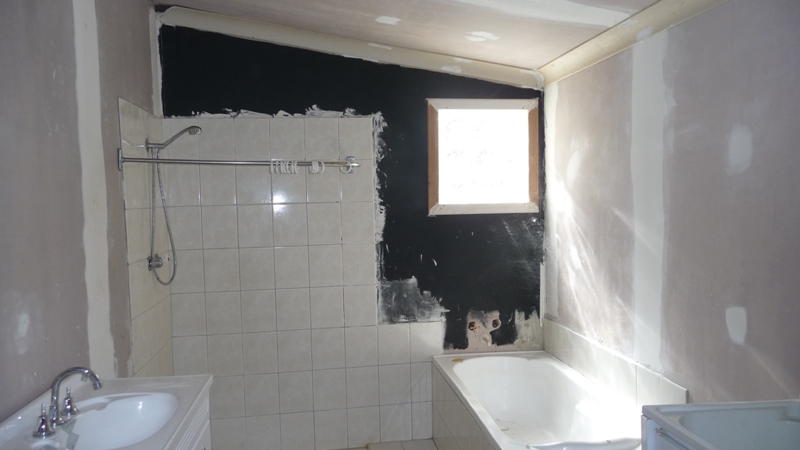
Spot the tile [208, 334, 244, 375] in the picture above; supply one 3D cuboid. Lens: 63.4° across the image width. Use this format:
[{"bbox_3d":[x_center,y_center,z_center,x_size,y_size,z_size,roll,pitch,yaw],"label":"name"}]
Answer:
[{"bbox_3d":[-1.018,0.763,3.781,0.200,0.250,0.010,-2,3,-10],"label":"tile"}]

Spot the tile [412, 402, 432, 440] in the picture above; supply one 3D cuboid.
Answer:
[{"bbox_3d":[0.146,1.211,3.989,0.132,0.225,0.010,-2,3,-8],"label":"tile"}]

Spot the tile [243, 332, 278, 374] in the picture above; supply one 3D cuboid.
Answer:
[{"bbox_3d":[-0.825,0.757,3.833,0.200,0.250,0.010,-2,3,-8],"label":"tile"}]

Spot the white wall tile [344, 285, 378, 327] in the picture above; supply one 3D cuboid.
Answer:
[{"bbox_3d":[-0.237,0.489,3.905,0.200,0.250,0.010,-2,3,-8],"label":"white wall tile"}]

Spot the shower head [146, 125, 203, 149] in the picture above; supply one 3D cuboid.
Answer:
[{"bbox_3d":[-1.157,-0.448,3.333,0.270,0.120,0.070,-2,3,-8],"label":"shower head"}]

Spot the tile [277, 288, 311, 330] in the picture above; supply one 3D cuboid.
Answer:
[{"bbox_3d":[-0.633,0.501,3.847,0.200,0.250,0.010,-2,3,-8],"label":"tile"}]

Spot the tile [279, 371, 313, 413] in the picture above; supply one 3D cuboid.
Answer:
[{"bbox_3d":[-0.621,1.000,3.876,0.200,0.250,0.010,-2,3,-8],"label":"tile"}]

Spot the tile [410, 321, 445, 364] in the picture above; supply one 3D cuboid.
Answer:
[{"bbox_3d":[0.164,0.726,3.978,0.200,0.250,0.010,-2,3,-8],"label":"tile"}]

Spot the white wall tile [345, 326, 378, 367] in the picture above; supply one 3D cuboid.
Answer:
[{"bbox_3d":[-0.231,0.738,3.920,0.200,0.250,0.010,-2,3,-8],"label":"white wall tile"}]

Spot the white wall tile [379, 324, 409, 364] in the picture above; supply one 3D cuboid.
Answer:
[{"bbox_3d":[-0.032,0.729,3.948,0.200,0.250,0.010,-2,3,-10],"label":"white wall tile"}]

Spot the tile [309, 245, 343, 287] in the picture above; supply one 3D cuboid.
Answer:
[{"bbox_3d":[-0.438,0.243,3.849,0.200,0.250,0.010,-2,3,-8],"label":"tile"}]

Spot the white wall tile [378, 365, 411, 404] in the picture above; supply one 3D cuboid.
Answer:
[{"bbox_3d":[-0.024,0.979,3.951,0.200,0.250,0.010,-2,3,-8],"label":"white wall tile"}]

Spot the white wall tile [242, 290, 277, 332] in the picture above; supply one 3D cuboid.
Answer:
[{"bbox_3d":[-0.827,0.506,3.800,0.200,0.250,0.010,-2,3,-10],"label":"white wall tile"}]

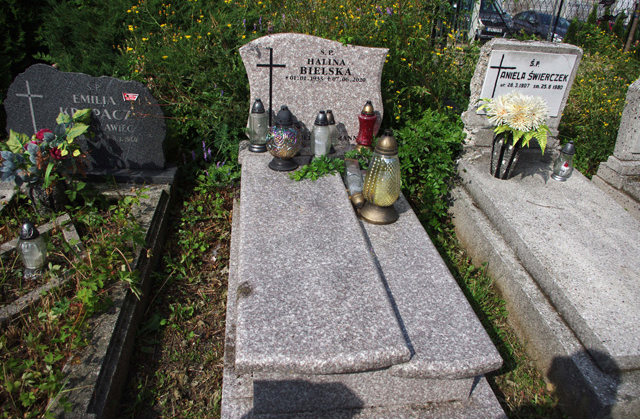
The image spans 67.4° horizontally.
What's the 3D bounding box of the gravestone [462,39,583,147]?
[{"bbox_3d":[1.318,-0.771,3.236,0.654,0.675,0.160,1,29,-3],"label":"gravestone"}]

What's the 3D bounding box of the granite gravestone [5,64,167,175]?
[{"bbox_3d":[-1.379,-0.542,2.903,0.886,0.652,0.100,0,26,-9],"label":"granite gravestone"}]

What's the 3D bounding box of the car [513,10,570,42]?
[{"bbox_3d":[9.366,-7.611,20.243,1.674,1.418,4.088,-2,27,-10],"label":"car"}]

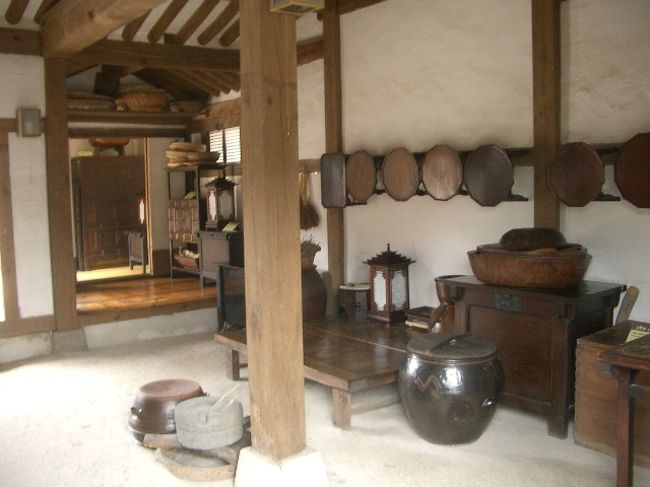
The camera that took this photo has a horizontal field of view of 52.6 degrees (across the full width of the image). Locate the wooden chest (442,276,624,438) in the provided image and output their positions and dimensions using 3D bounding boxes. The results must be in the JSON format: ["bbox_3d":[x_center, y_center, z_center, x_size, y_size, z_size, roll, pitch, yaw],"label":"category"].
[{"bbox_3d":[1.408,0.700,4.456,0.650,0.872,1.010,-5,6,-36],"label":"wooden chest"}]

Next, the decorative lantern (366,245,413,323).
[{"bbox_3d":[0.570,0.341,5.809,0.317,0.671,0.317,-5,6,-38],"label":"decorative lantern"}]

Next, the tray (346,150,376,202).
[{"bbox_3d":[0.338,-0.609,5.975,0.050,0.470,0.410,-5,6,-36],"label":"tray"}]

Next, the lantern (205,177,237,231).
[{"bbox_3d":[-1.224,-0.479,7.832,0.300,0.650,0.300,-5,6,-36],"label":"lantern"}]

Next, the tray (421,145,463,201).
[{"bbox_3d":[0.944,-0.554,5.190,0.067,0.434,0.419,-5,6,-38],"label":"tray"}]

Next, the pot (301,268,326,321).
[{"bbox_3d":[-0.201,0.478,6.141,0.420,0.450,0.420,-1,5,0],"label":"pot"}]

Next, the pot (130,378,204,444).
[{"bbox_3d":[-0.911,1.011,3.872,0.518,0.321,0.518,-1,5,0],"label":"pot"}]

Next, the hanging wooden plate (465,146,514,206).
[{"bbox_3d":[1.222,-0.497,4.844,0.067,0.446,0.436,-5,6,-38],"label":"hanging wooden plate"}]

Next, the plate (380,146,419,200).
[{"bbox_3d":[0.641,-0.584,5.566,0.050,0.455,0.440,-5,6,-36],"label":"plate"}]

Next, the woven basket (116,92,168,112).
[{"bbox_3d":[-2.431,-1.806,8.508,0.622,0.244,0.592,-5,6,-38],"label":"woven basket"}]

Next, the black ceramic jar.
[{"bbox_3d":[0.750,0.865,3.933,0.636,0.537,0.636,-1,5,0],"label":"black ceramic jar"}]

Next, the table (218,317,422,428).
[{"bbox_3d":[0.243,0.892,5.138,1.560,0.299,1.672,-5,6,-38],"label":"table"}]

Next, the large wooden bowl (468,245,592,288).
[{"bbox_3d":[1.371,0.161,4.453,0.790,0.205,0.790,-1,5,0],"label":"large wooden bowl"}]

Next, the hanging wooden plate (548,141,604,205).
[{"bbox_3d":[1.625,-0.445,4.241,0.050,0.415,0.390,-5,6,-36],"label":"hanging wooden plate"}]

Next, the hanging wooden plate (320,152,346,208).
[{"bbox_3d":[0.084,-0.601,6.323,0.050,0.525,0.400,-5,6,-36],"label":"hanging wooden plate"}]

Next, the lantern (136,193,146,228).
[{"bbox_3d":[-2.531,-0.477,9.524,0.283,0.566,0.283,-5,6,-36],"label":"lantern"}]

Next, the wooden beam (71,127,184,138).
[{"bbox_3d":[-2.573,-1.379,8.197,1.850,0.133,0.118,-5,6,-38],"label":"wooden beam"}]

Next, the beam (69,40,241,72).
[{"bbox_3d":[-1.537,-1.867,6.591,2.146,0.303,0.222,-5,6,-38],"label":"beam"}]

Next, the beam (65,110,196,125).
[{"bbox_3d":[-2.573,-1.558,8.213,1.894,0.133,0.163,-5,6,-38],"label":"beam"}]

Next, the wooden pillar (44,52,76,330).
[{"bbox_3d":[-2.568,-0.453,6.303,0.210,2.560,0.210,-5,6,-36],"label":"wooden pillar"}]

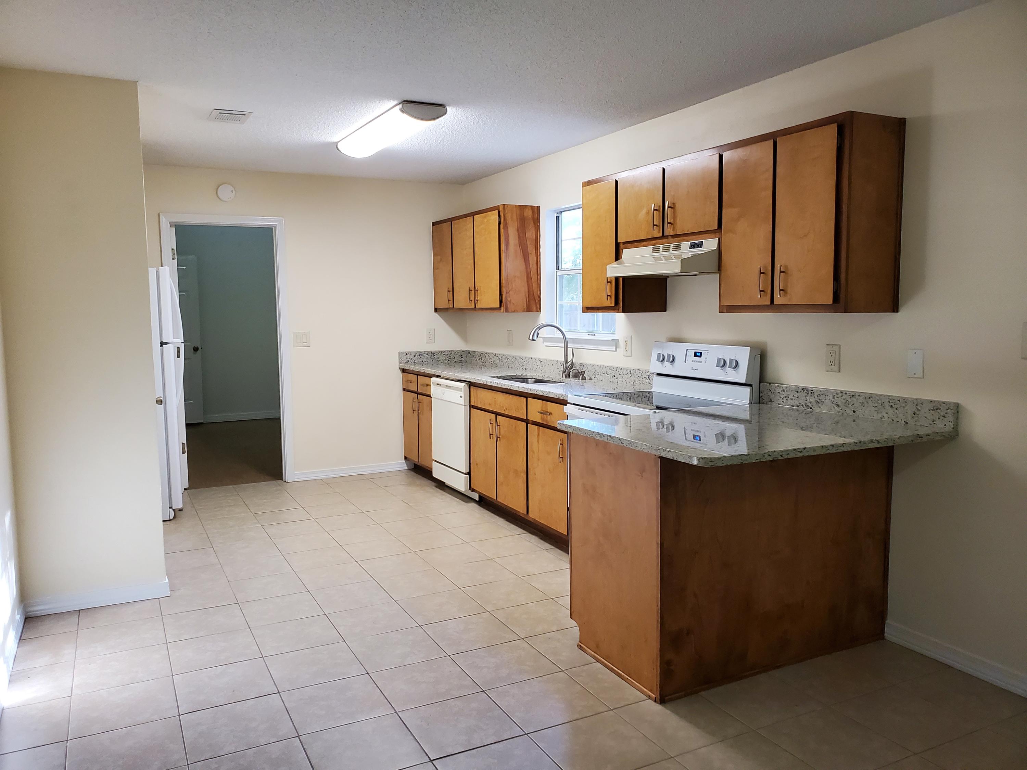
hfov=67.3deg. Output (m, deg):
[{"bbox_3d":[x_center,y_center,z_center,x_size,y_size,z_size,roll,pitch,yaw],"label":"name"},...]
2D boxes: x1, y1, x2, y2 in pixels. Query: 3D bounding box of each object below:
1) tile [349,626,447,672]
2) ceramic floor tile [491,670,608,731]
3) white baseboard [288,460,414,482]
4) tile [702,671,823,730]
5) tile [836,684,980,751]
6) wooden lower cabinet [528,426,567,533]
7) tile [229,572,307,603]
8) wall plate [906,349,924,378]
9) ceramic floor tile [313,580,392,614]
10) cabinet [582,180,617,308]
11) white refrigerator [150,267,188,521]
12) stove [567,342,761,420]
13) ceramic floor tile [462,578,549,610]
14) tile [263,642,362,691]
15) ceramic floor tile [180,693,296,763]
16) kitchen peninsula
[{"bbox_3d":[-0.486,1.093,3.186,0.330,0.010,0.330,-3,6,-27],"label":"tile"},{"bbox_3d":[0.119,1.121,2.737,0.330,0.012,0.330,-3,6,-27],"label":"ceramic floor tile"},{"bbox_3d":[-1.357,0.730,6.587,1.040,0.080,0.016,-3,6,-27],"label":"white baseboard"},{"bbox_3d":[0.870,1.120,2.759,0.331,0.010,0.331,-3,6,-27],"label":"tile"},{"bbox_3d":[1.321,1.129,2.616,0.331,0.010,0.331,-3,6,-27],"label":"tile"},{"bbox_3d":[0.398,0.530,4.593,0.450,0.573,0.450,-3,6,-27],"label":"wooden lower cabinet"},{"bbox_3d":[-1.234,1.022,3.892,0.330,0.012,0.330,-3,6,-27],"label":"tile"},{"bbox_3d":[1.580,-0.084,3.034,0.006,0.114,0.070,-3,6,-28],"label":"wall plate"},{"bbox_3d":[-0.792,1.038,3.782,0.331,0.010,0.331,-3,6,-27],"label":"ceramic floor tile"},{"bbox_3d":[0.622,-0.789,4.390,0.330,0.755,0.380,-3,6,-28],"label":"cabinet"},{"bbox_3d":[-2.682,0.067,5.209,0.750,1.670,0.730,-3,6,-28],"label":"white refrigerator"},{"bbox_3d":[0.733,0.399,3.996,0.690,1.195,0.760,-3,6,-27],"label":"stove"},{"bbox_3d":[-0.038,1.023,3.745,0.328,0.012,0.325,-3,6,-27],"label":"ceramic floor tile"},{"bbox_3d":[-0.782,1.107,3.033,0.330,0.010,0.330,-3,6,-27],"label":"tile"},{"bbox_3d":[-0.920,1.142,2.571,0.330,0.012,0.330,-3,6,-27],"label":"ceramic floor tile"},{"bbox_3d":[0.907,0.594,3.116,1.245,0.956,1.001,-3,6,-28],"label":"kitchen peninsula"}]

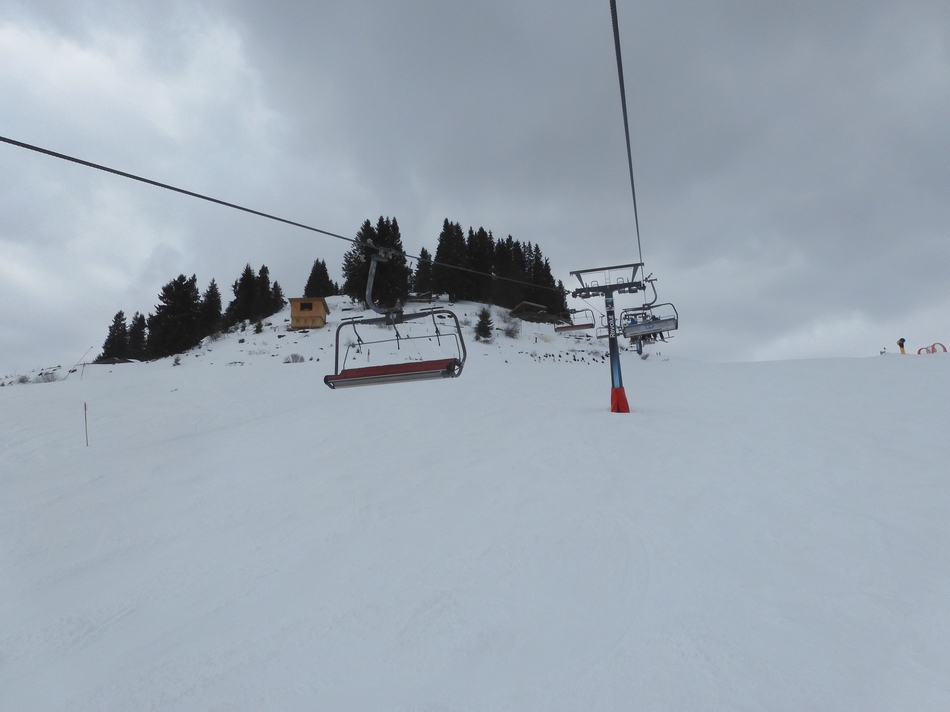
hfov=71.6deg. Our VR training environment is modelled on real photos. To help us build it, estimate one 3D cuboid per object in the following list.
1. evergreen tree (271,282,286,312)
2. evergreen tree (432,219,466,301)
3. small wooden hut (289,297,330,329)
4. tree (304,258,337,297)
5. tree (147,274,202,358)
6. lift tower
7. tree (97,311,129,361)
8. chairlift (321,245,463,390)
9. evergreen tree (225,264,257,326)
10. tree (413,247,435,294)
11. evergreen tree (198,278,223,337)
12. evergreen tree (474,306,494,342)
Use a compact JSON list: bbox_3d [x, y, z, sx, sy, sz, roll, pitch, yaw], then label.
[{"bbox_3d":[-28.946,-8.766,97.000,2.500,4.800,2.500,0,-10,-17],"label":"evergreen tree"},{"bbox_3d":[-4.260,-16.120,110.000,5.510,13.700,5.510,-4,-8,-2],"label":"evergreen tree"},{"bbox_3d":[-21.701,-5.082,85.960,4.500,3.950,4.100,-2,-10,-6],"label":"small wooden hut"},{"bbox_3d":[-25.787,-12.635,109.934,5.120,7.500,5.120,-1,-10,-13],"label":"tree"},{"bbox_3d":[-40.061,-5.251,88.000,6.570,11.200,6.570,1,-10,-24],"label":"tree"},{"bbox_3d":[11.440,-1.408,54.500,6.150,12.180,2.400,-5,-10,14],"label":"lift tower"},{"bbox_3d":[-46.242,-2.615,84.000,3.960,6.380,3.960,0,-9,-29],"label":"tree"},{"bbox_3d":[-1.940,-0.998,15.467,3.250,3.320,1.300,-6,-8,15],"label":"chairlift"},{"bbox_3d":[-31.913,-8.405,90.000,4.510,8.750,4.510,-1,-8,-19],"label":"evergreen tree"},{"bbox_3d":[-8.603,-14.283,110.000,3.560,8.020,3.560,-3,-8,-4],"label":"tree"},{"bbox_3d":[-35.347,-6.481,88.000,3.110,7.750,3.110,-1,-9,-22],"label":"evergreen tree"},{"bbox_3d":[1.335,-4.460,93.000,2.550,5.060,2.550,-3,-9,1],"label":"evergreen tree"}]

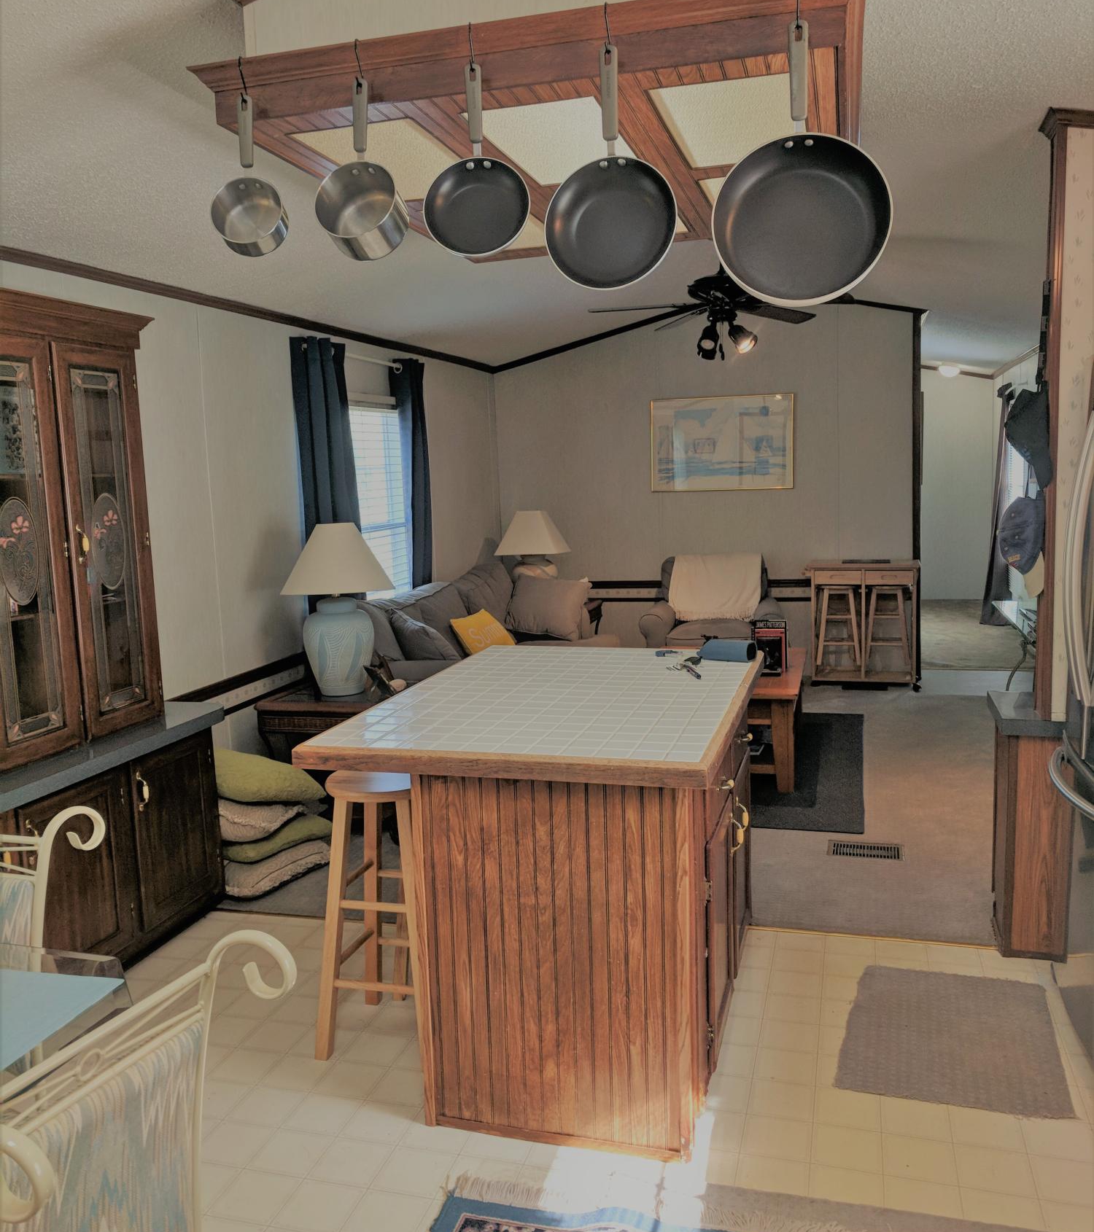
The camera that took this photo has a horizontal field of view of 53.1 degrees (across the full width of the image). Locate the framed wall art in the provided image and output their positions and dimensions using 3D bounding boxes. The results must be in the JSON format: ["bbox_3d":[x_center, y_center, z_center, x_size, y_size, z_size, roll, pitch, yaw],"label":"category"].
[{"bbox_3d":[1.231,-1.211,7.740,1.000,0.655,0.030,1,8,16],"label":"framed wall art"}]

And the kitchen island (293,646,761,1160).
[{"bbox_3d":[0.078,0.667,3.175,0.973,0.907,1.452,1,8,16],"label":"kitchen island"}]

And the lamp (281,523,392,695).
[{"bbox_3d":[-0.934,-0.033,4.844,0.504,0.744,0.504,1,8,16],"label":"lamp"}]

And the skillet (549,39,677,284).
[{"bbox_3d":[0.121,-0.840,2.073,0.253,0.450,0.094,0,-2,13],"label":"skillet"}]

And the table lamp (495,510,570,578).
[{"bbox_3d":[-0.096,-0.420,7.730,0.420,0.660,0.420,0,8,15],"label":"table lamp"}]

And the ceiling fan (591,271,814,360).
[{"bbox_3d":[0.855,-1.474,5.237,1.330,0.499,1.330,1,8,16],"label":"ceiling fan"}]

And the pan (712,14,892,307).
[{"bbox_3d":[0.448,-0.792,1.935,0.308,0.481,0.116,-1,-5,12],"label":"pan"}]

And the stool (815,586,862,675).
[{"bbox_3d":[2.001,0.064,7.487,0.300,0.540,0.300,1,8,16],"label":"stool"}]

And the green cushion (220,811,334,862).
[{"bbox_3d":[-1.151,0.853,4.300,0.460,0.125,0.460,3,9,30],"label":"green cushion"}]

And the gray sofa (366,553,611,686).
[{"bbox_3d":[-0.260,0.250,6.354,1.000,0.900,2.360,0,8,15],"label":"gray sofa"}]

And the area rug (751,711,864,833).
[{"bbox_3d":[0.930,0.736,5.770,1.430,0.012,2.170,1,8,16],"label":"area rug"}]

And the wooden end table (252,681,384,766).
[{"bbox_3d":[-0.814,0.630,4.918,0.690,0.575,0.630,0,8,15],"label":"wooden end table"}]

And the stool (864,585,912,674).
[{"bbox_3d":[2.306,0.068,7.401,0.300,0.540,0.300,1,8,16],"label":"stool"}]

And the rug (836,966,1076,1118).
[{"bbox_3d":[1.098,1.121,2.963,0.545,0.010,0.670,1,8,20],"label":"rug"}]

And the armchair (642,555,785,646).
[{"bbox_3d":[1.121,0.069,7.297,0.920,0.910,0.930,0,8,13],"label":"armchair"}]

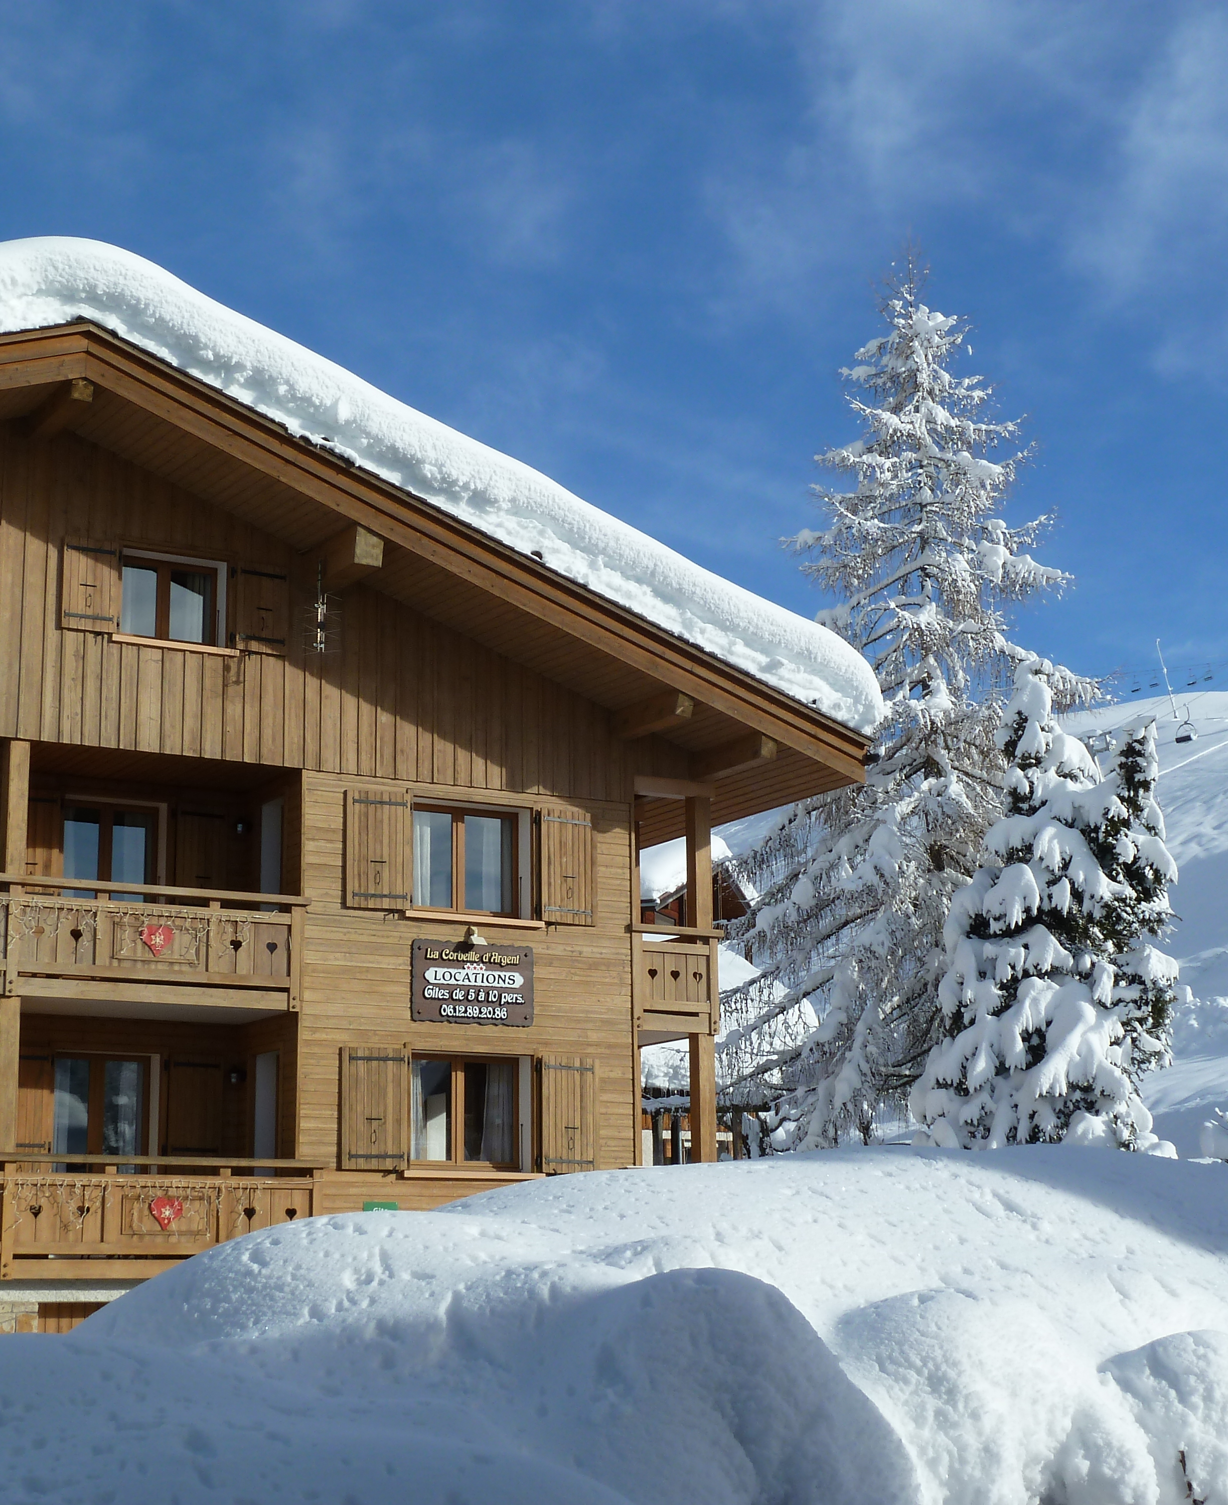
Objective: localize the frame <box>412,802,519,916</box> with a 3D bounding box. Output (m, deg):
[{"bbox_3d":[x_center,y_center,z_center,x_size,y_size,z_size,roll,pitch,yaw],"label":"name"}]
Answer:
[{"bbox_3d":[-1.642,1.184,27.926,1.362,1.194,0.090,7,-15,-29],"label":"frame"}]

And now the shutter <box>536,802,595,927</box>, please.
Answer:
[{"bbox_3d":[-0.506,1.277,28.290,0.644,1.271,0.050,7,-15,-29],"label":"shutter"}]

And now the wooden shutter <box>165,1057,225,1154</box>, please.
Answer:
[{"bbox_3d":[-4.465,4.261,27.170,0.608,2.080,0.050,7,-15,-29],"label":"wooden shutter"}]

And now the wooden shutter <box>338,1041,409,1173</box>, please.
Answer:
[{"bbox_3d":[-2.486,3.719,26.556,0.746,1.258,0.050,7,-15,-29],"label":"wooden shutter"}]

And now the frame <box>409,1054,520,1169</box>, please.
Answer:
[{"bbox_3d":[-1.614,3.859,27.322,1.363,1.242,0.090,7,-15,-29],"label":"frame"}]

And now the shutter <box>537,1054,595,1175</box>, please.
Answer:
[{"bbox_3d":[-0.465,3.940,27.696,0.672,1.241,0.050,7,-15,-29],"label":"shutter"}]

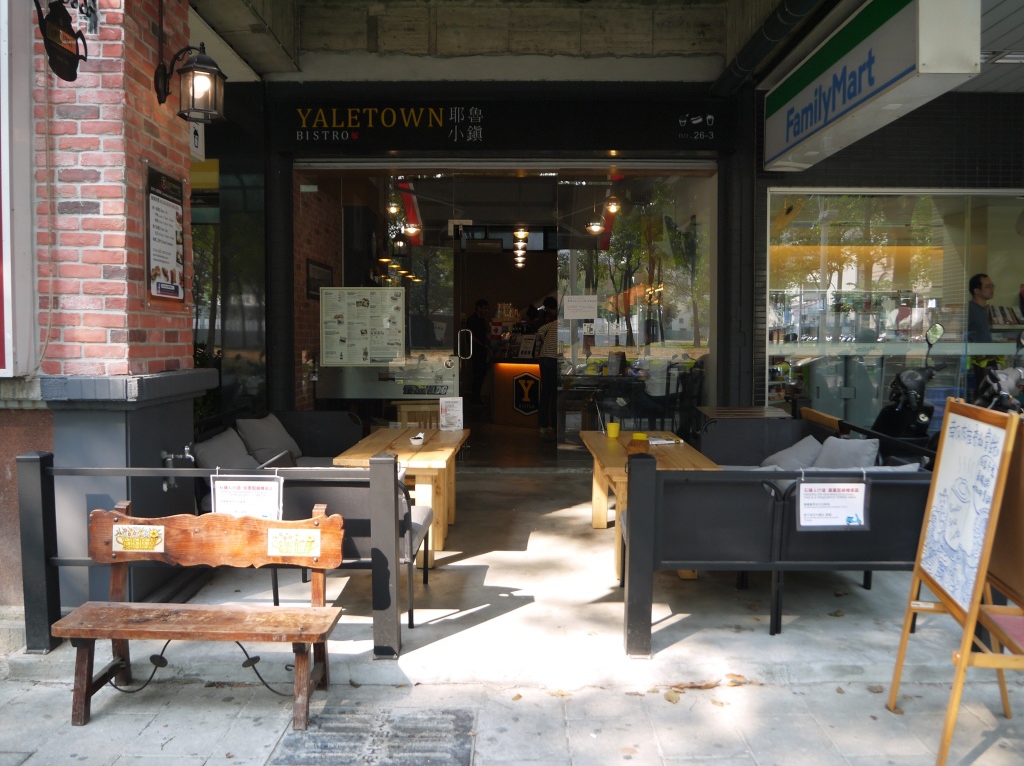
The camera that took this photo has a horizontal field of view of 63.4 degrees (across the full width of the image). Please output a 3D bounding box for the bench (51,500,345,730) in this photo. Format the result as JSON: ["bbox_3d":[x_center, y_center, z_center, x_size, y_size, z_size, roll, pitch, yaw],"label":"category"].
[{"bbox_3d":[-1.382,1.010,3.732,1.190,0.870,0.500,0,3,0],"label":"bench"}]

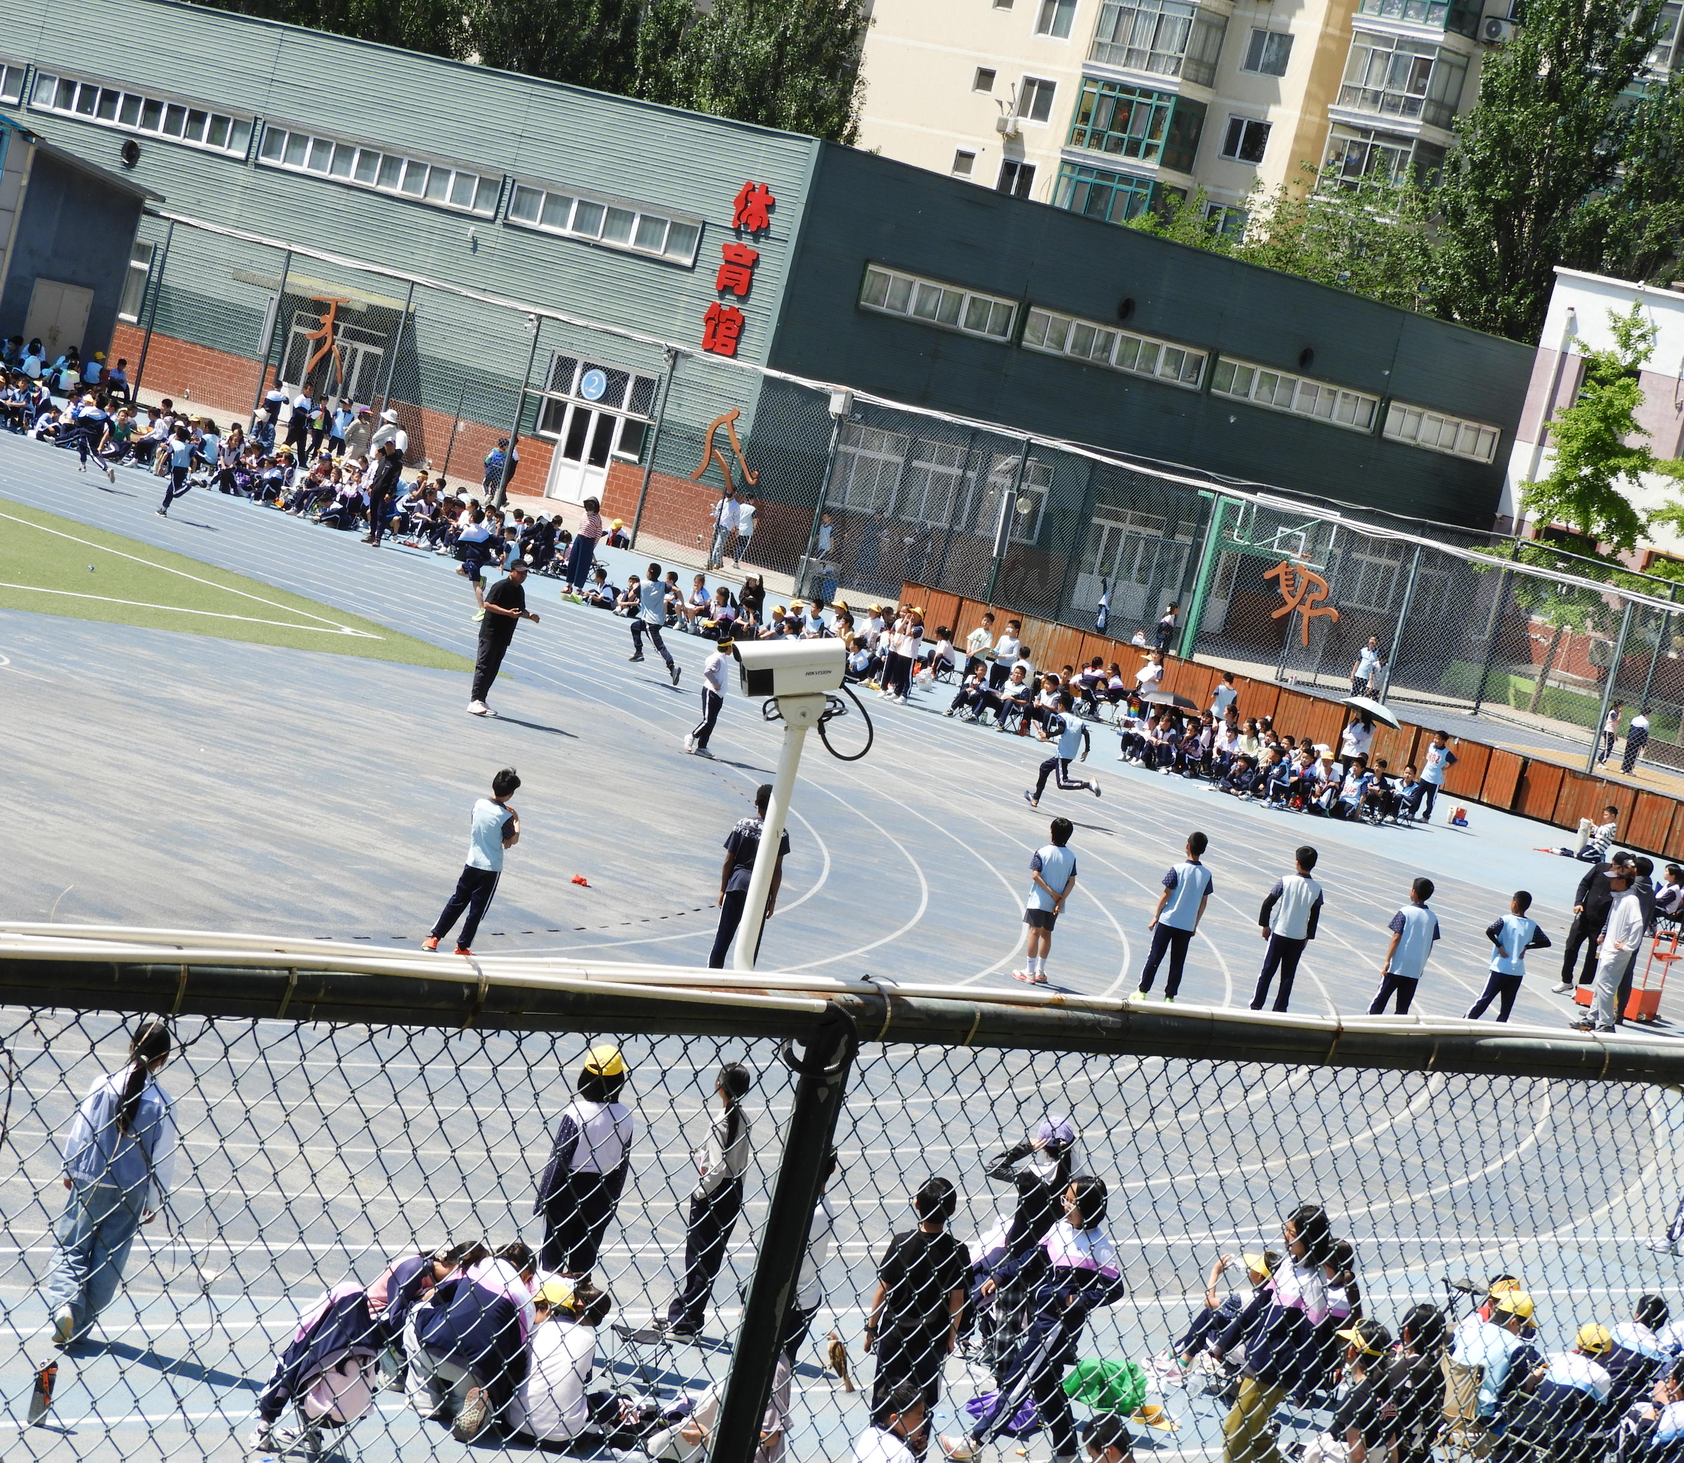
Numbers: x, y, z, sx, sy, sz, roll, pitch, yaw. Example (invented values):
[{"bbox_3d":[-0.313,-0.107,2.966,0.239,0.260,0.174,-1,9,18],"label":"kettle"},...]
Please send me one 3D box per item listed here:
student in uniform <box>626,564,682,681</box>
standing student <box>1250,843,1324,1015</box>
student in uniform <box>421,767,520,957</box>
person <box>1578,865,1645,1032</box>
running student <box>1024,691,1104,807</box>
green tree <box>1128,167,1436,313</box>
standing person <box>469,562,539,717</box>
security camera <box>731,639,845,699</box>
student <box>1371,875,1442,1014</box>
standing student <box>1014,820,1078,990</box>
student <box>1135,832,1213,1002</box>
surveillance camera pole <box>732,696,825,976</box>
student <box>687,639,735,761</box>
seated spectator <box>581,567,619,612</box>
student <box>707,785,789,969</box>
[{"bbox_3d":[-2.555,-1.475,65.297,0.800,1.420,0.550,18,6,42],"label":"student in uniform"},{"bbox_3d":[4.181,1.883,44.642,0.470,1.620,0.290,11,5,-28],"label":"standing student"},{"bbox_3d":[-2.714,1.001,36.108,0.430,1.420,0.350,18,6,40],"label":"student in uniform"},{"bbox_3d":[8.215,2.295,50.540,0.450,1.730,0.500,13,5,-2],"label":"person"},{"bbox_3d":[2.803,0.325,59.374,0.480,1.420,0.850,10,6,-40],"label":"running student"},{"bbox_3d":[11.733,-10.103,136.426,8.500,13.200,8.500,17,6,37],"label":"green tree"},{"bbox_3d":[-3.864,-1.059,54.923,0.540,1.760,0.530,16,5,25],"label":"standing person"},{"bbox_3d":[-0.105,-0.123,9.400,0.207,0.102,0.100,-3,8,-10],"label":"security camera"},{"bbox_3d":[5.232,2.135,44.930,0.450,1.579,0.290,11,6,-33],"label":"student"},{"bbox_3d":[1.932,1.531,43.302,0.420,1.469,0.290,12,5,-24],"label":"standing student"},{"bbox_3d":[3.045,1.704,43.453,0.460,1.570,0.320,13,5,-13],"label":"student"},{"bbox_3d":[-0.148,0.222,10.200,0.130,0.600,0.110,12,5,-20],"label":"surveillance camera pole"},{"bbox_3d":[-1.471,-0.403,56.634,0.420,1.373,0.420,14,5,5],"label":"student"},{"bbox_3d":[-3.860,-2.321,76.651,0.540,0.620,0.400,12,5,-20],"label":"seated spectator"},{"bbox_3d":[-0.705,1.229,38.643,0.480,1.594,0.290,13,5,-12],"label":"student"}]

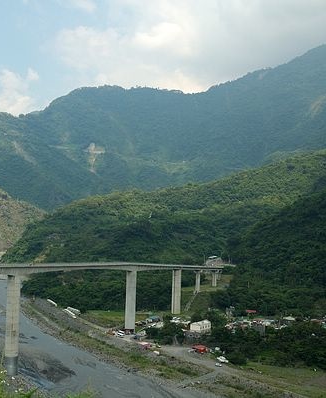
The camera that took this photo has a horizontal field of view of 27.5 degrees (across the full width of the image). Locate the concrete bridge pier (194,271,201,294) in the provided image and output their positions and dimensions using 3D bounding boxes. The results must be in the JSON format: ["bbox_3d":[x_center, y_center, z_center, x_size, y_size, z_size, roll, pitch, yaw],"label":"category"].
[{"bbox_3d":[27.830,67.370,537.000,6.000,19.000,2.500,0,-3,25],"label":"concrete bridge pier"}]

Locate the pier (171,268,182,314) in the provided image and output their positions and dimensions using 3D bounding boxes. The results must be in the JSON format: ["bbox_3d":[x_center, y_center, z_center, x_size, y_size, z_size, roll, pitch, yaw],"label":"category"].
[{"bbox_3d":[10.370,69.710,500.000,5.400,34.000,3.200,0,-3,27],"label":"pier"}]

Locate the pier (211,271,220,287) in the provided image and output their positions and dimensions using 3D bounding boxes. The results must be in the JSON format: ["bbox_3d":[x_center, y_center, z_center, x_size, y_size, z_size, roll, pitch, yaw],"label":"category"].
[{"bbox_3d":[44.960,68.250,570.000,6.000,13.800,2.500,0,-3,25],"label":"pier"}]

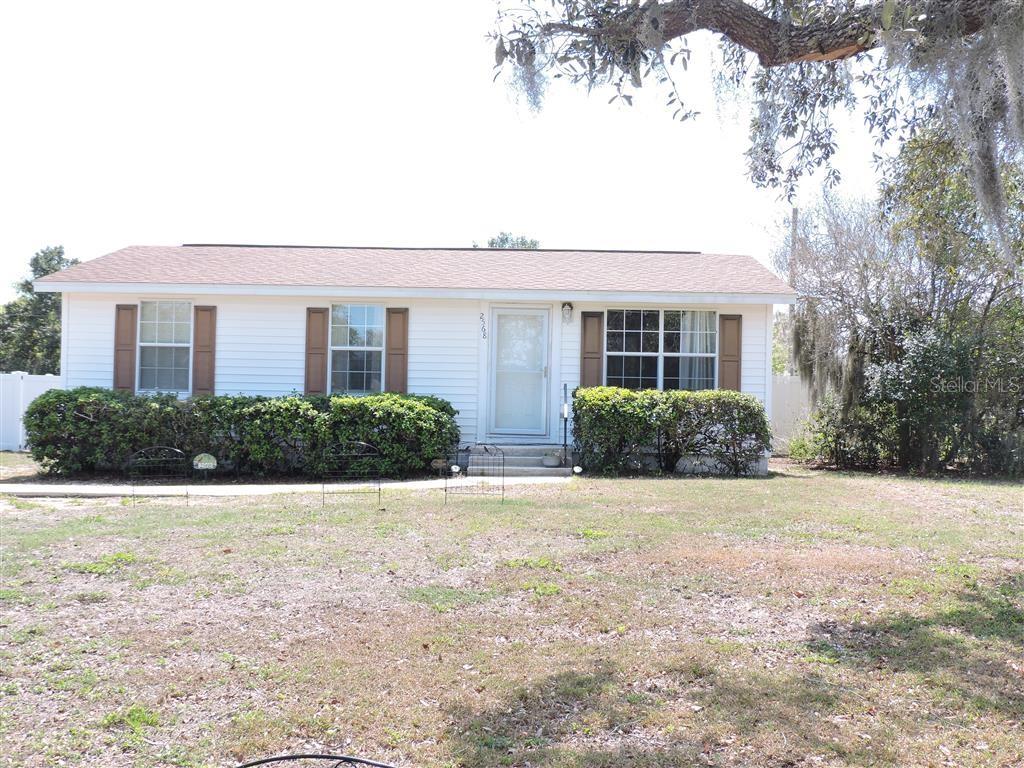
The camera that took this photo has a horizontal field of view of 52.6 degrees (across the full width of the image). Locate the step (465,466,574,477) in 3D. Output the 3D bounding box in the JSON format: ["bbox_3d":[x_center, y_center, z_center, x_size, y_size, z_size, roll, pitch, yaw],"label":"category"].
[{"bbox_3d":[0.125,1.313,15.359,1.540,0.140,0.320,1,-1,3],"label":"step"}]

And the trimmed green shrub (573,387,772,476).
[{"bbox_3d":[2.411,0.718,15.650,2.900,1.270,0.950,1,-1,3],"label":"trimmed green shrub"}]

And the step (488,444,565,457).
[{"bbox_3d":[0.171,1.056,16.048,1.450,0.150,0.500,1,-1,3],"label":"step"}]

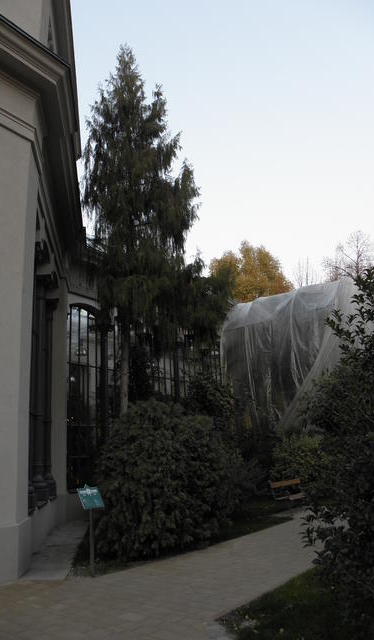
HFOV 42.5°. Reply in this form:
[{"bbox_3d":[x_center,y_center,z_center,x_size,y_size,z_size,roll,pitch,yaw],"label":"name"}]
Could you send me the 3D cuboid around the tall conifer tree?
[{"bbox_3d":[-1.279,-1.812,12.672,3.203,13.640,3.100,-3,-16,0],"label":"tall conifer tree"}]

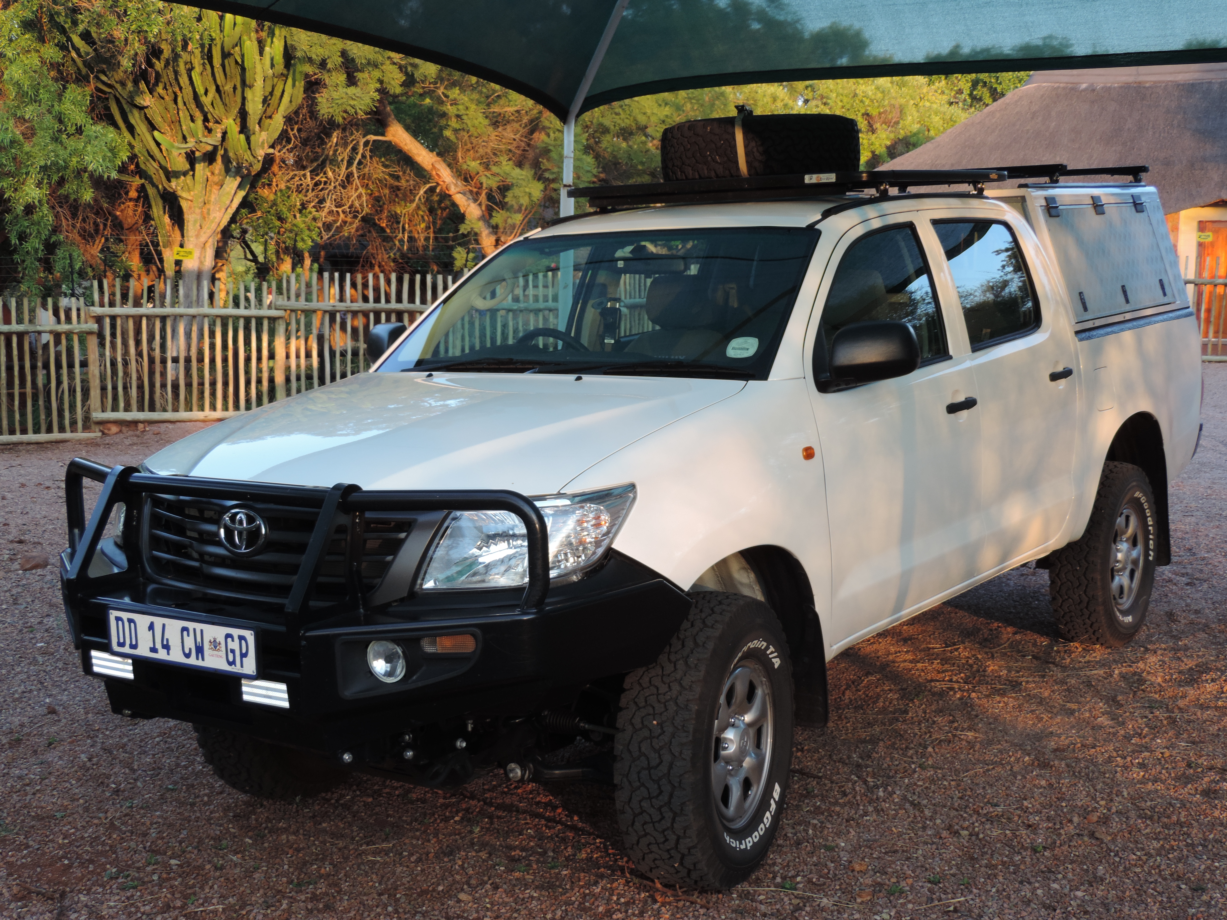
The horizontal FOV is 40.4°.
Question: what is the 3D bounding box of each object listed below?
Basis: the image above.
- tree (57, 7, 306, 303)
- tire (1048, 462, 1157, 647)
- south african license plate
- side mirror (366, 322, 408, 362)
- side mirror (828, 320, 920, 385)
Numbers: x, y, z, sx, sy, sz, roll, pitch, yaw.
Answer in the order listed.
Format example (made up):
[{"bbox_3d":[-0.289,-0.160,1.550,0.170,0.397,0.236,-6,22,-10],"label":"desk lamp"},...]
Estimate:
[{"bbox_3d":[-5.750,-3.500,22.400,3.100,5.000,2.900,-2,7,-14],"label":"tree"},{"bbox_3d":[2.023,0.389,6.886,0.250,0.770,0.770,3,8,35],"label":"tire"},{"bbox_3d":[-1.018,0.427,3.921,0.520,0.113,0.015,3,8,35],"label":"south african license plate"},{"bbox_3d":[-0.741,-0.386,5.823,0.250,0.185,0.130,3,8,35],"label":"side mirror"},{"bbox_3d":[0.751,-0.310,4.777,0.250,0.185,0.130,3,8,35],"label":"side mirror"}]

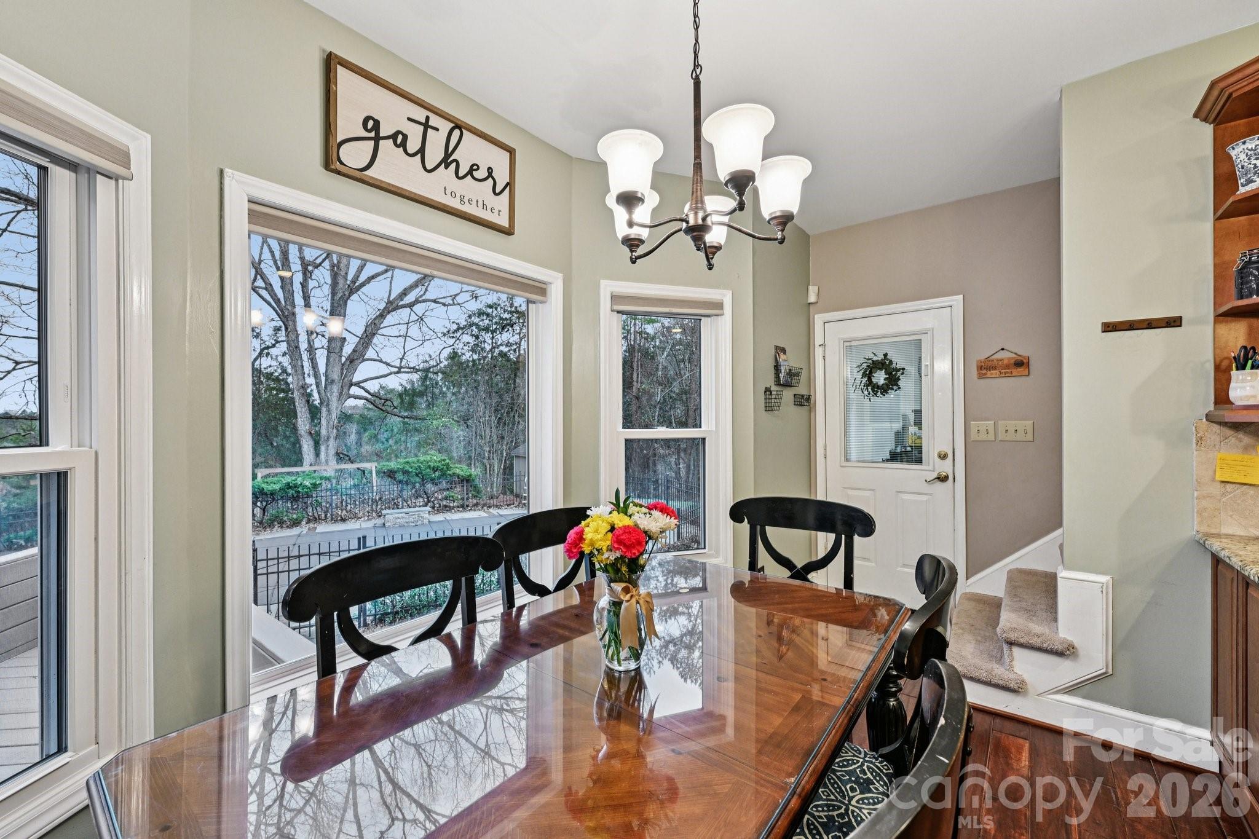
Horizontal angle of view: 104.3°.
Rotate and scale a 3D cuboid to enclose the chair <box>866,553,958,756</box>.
[{"bbox_3d":[0.455,0.833,1.177,0.570,1.010,0.530,0,0,35],"label":"chair"}]

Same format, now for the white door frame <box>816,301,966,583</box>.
[{"bbox_3d":[1.789,0.266,3.422,0.916,2.109,0.120,0,0,36],"label":"white door frame"}]

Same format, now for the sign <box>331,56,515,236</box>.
[{"bbox_3d":[-0.788,-1.060,1.984,0.040,0.392,0.776,0,0,39],"label":"sign"}]

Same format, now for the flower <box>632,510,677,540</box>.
[{"bbox_3d":[0.057,0.242,1.120,0.099,0.067,0.085,0,0,-11],"label":"flower"}]

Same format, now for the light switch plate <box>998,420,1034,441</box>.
[{"bbox_3d":[2.347,0.072,2.968,0.164,0.118,0.012,0,0,36],"label":"light switch plate"}]

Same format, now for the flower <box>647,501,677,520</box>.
[{"bbox_3d":[0.082,0.231,1.215,0.078,0.060,0.070,0,0,0],"label":"flower"}]

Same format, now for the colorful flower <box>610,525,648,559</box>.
[{"bbox_3d":[-0.001,0.268,1.070,0.075,0.070,0.060,0,0,-3],"label":"colorful flower"}]

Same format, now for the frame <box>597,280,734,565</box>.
[{"bbox_3d":[0.217,0.079,2.801,0.786,1.674,0.100,0,0,-16],"label":"frame"}]

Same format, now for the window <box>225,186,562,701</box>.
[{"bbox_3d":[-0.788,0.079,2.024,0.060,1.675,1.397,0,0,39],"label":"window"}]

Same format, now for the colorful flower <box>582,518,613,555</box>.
[{"bbox_3d":[-0.071,0.257,1.080,0.067,0.077,0.065,0,0,9],"label":"colorful flower"}]

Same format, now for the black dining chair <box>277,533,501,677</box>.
[{"bbox_3d":[-0.372,0.828,1.100,0.560,1.000,0.530,0,0,39],"label":"black dining chair"}]

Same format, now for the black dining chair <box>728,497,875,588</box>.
[{"bbox_3d":[0.550,0.833,1.810,0.540,1.010,0.570,0,0,33],"label":"black dining chair"}]

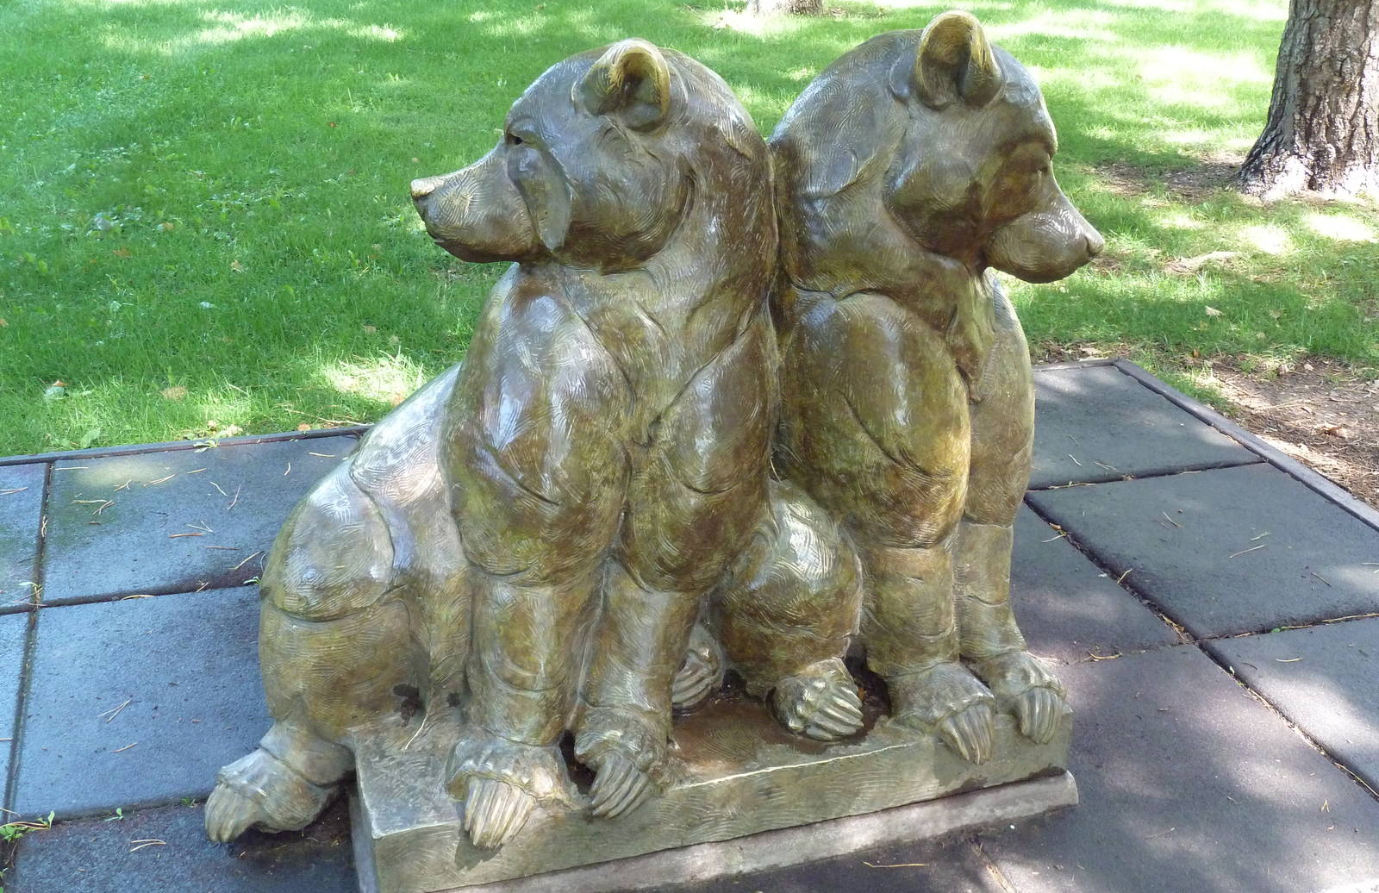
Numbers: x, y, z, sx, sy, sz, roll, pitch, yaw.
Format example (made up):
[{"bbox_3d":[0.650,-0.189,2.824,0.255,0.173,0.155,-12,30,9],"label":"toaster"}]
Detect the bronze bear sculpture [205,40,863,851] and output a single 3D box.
[{"bbox_3d":[-0.222,-0.019,2.026,0.826,0.993,0.669,-4,24,-14],"label":"bronze bear sculpture"}]

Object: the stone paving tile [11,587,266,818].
[{"bbox_3d":[-0.688,0.373,2.438,0.590,0.050,0.590,-6,25,-18],"label":"stone paving tile"}]

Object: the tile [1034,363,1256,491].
[{"bbox_3d":[0.829,-0.033,3.502,0.590,0.050,0.590,-6,25,-18],"label":"tile"}]

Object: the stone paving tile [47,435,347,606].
[{"bbox_3d":[-0.878,0.138,2.956,0.590,0.050,0.590,-6,25,-18],"label":"stone paving tile"}]

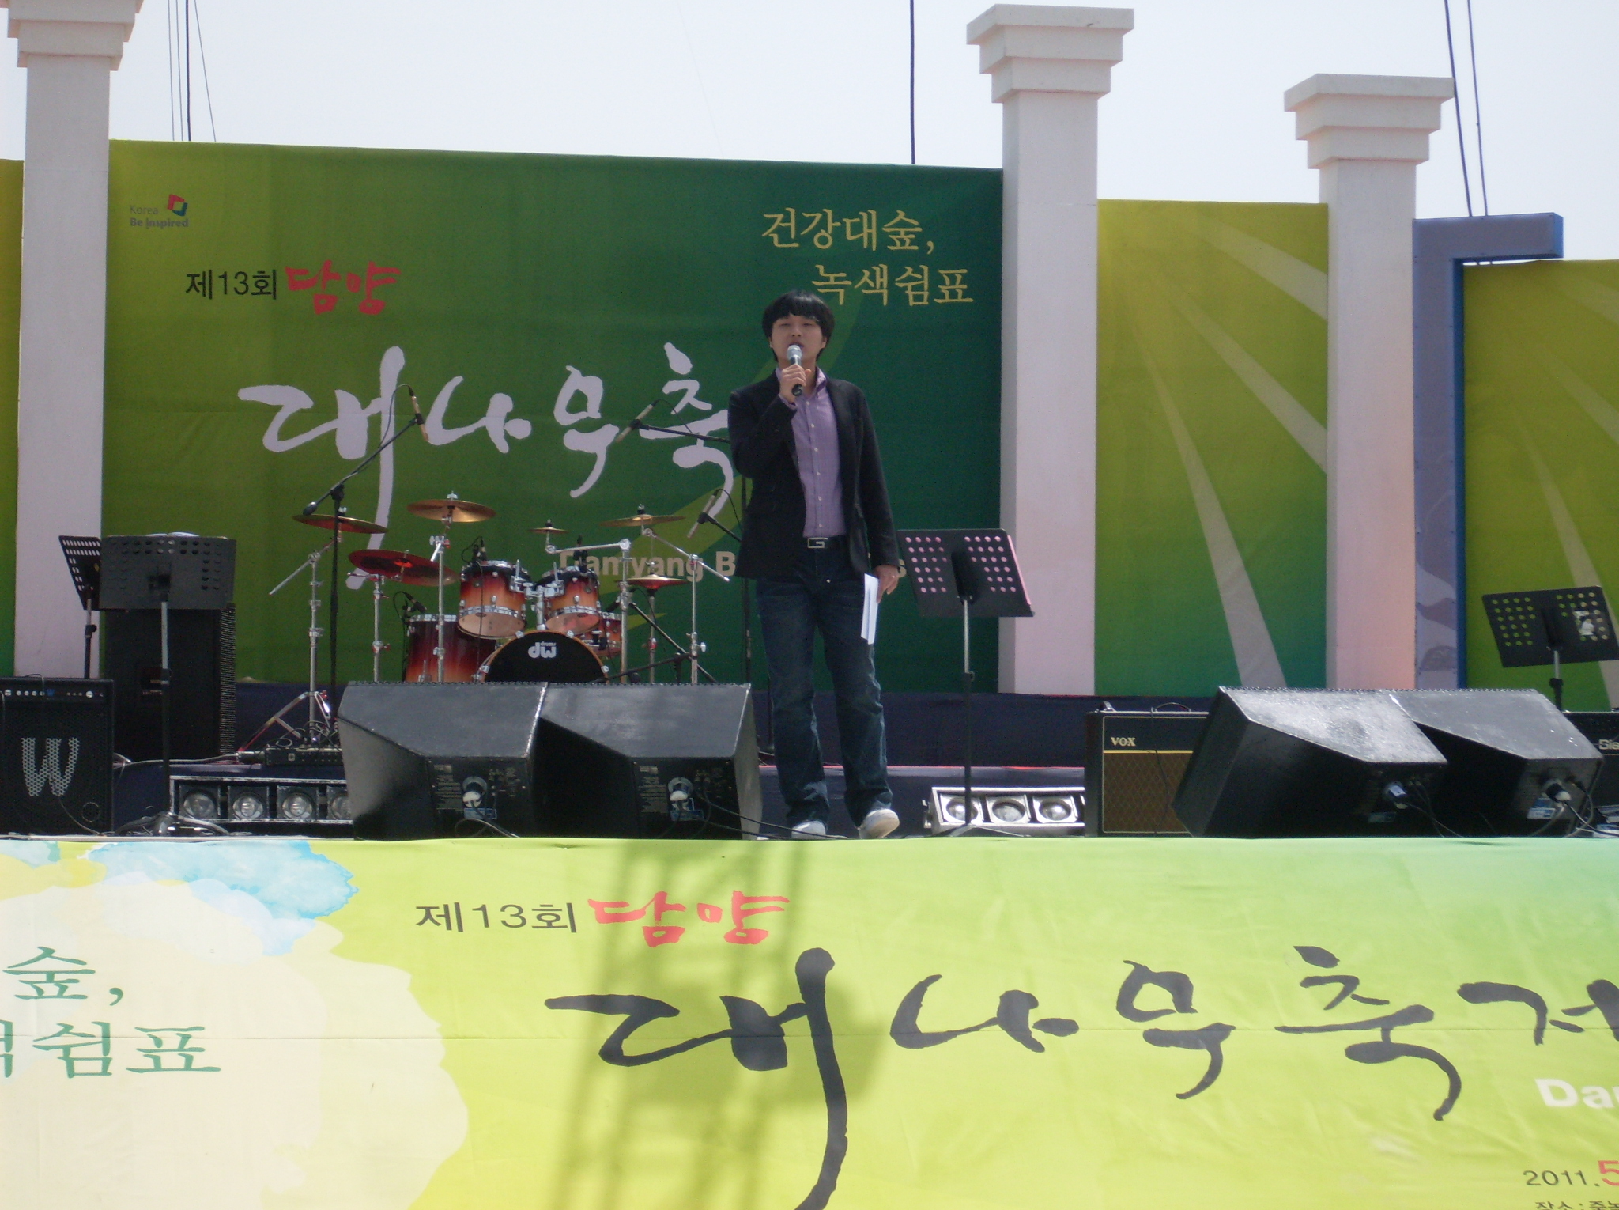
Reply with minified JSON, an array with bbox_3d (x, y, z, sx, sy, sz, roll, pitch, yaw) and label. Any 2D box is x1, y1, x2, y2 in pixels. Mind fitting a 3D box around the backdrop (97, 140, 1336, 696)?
[{"bbox_3d":[-0.400,-0.895,26.300,6.150,2.680,0.150,1,-2,-9],"label":"backdrop"}]

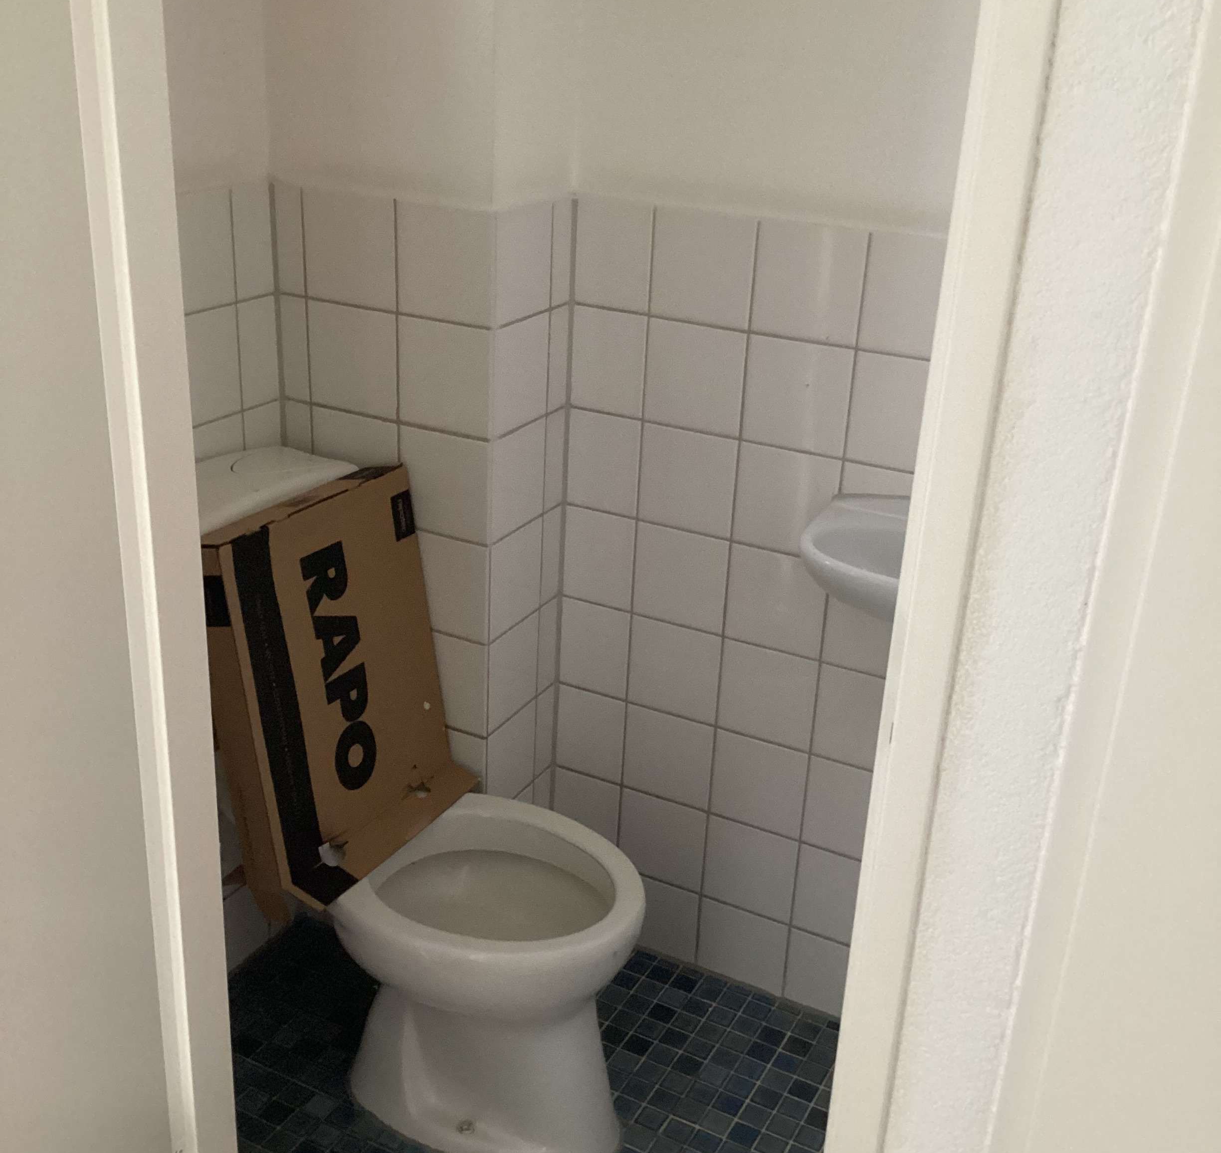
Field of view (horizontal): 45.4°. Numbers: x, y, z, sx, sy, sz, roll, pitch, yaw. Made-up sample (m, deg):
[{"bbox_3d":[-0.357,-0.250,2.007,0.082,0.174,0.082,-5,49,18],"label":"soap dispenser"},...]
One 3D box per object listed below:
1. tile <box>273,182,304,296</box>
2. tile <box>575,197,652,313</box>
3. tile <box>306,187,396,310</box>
[{"bbox_3d":[-0.440,-0.467,2.023,0.047,0.151,0.010,14,25,24],"label":"tile"},{"bbox_3d":[0.007,-0.451,2.039,0.118,0.151,0.010,14,25,24],"label":"tile"},{"bbox_3d":[-0.349,-0.443,1.974,0.148,0.148,0.010,14,25,24],"label":"tile"}]

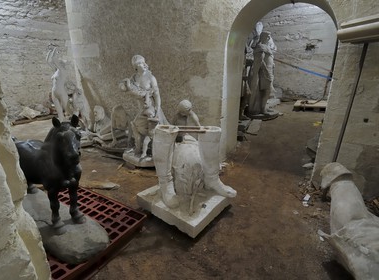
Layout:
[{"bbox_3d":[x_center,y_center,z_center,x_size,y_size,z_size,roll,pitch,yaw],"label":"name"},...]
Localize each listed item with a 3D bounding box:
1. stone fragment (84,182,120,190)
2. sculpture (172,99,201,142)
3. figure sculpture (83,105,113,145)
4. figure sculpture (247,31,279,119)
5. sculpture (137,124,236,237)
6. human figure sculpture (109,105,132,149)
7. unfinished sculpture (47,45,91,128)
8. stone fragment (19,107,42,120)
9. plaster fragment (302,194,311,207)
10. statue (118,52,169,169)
[{"bbox_3d":[-1.027,0.554,2.505,0.420,0.050,0.120,0,18,0],"label":"stone fragment"},{"bbox_3d":[-0.004,-0.133,3.203,0.460,0.920,0.450,2,19,5],"label":"sculpture"},{"bbox_3d":[-1.785,-0.291,3.994,0.600,0.700,0.600,14,23,35],"label":"figure sculpture"},{"bbox_3d":[2.169,-1.833,6.188,0.780,2.270,0.700,5,19,14],"label":"figure sculpture"},{"bbox_3d":[-0.045,0.293,2.055,0.798,0.840,0.562,15,23,36],"label":"sculpture"},{"bbox_3d":[-1.235,-0.254,3.764,0.420,0.740,0.360,6,19,17],"label":"human figure sculpture"},{"bbox_3d":[-2.602,-1.093,4.643,0.750,1.800,0.600,-8,20,-24],"label":"unfinished sculpture"},{"bbox_3d":[-4.506,-0.730,5.925,0.550,0.280,0.360,-12,22,-32],"label":"stone fragment"},{"bbox_3d":[1.258,0.645,2.251,0.085,0.060,0.090,-5,19,-17],"label":"plaster fragment"},{"bbox_3d":[-0.643,-0.421,3.075,0.680,1.500,0.550,-4,19,-14],"label":"statue"}]

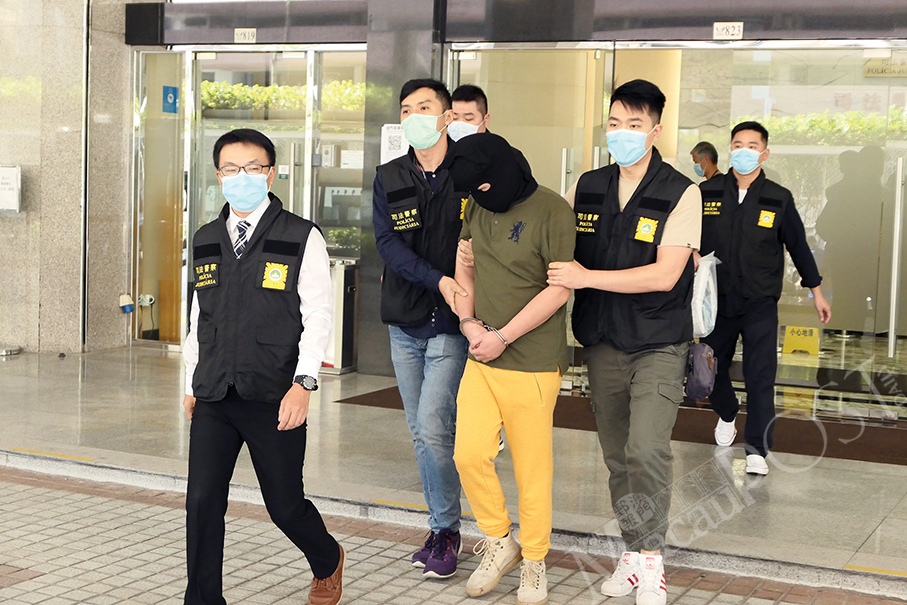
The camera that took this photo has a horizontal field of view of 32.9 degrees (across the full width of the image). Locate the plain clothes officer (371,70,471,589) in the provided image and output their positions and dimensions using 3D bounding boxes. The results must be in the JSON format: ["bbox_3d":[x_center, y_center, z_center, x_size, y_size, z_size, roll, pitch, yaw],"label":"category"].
[{"bbox_3d":[-0.067,0.075,5.553,0.500,1.760,0.420,3,5,17],"label":"plain clothes officer"}]

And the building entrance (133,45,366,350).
[{"bbox_3d":[-1.467,-0.715,10.928,2.000,2.230,0.300,4,5,26],"label":"building entrance"}]

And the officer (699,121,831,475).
[{"bbox_3d":[1.532,-0.065,7.533,0.600,1.670,0.580,4,5,20],"label":"officer"}]

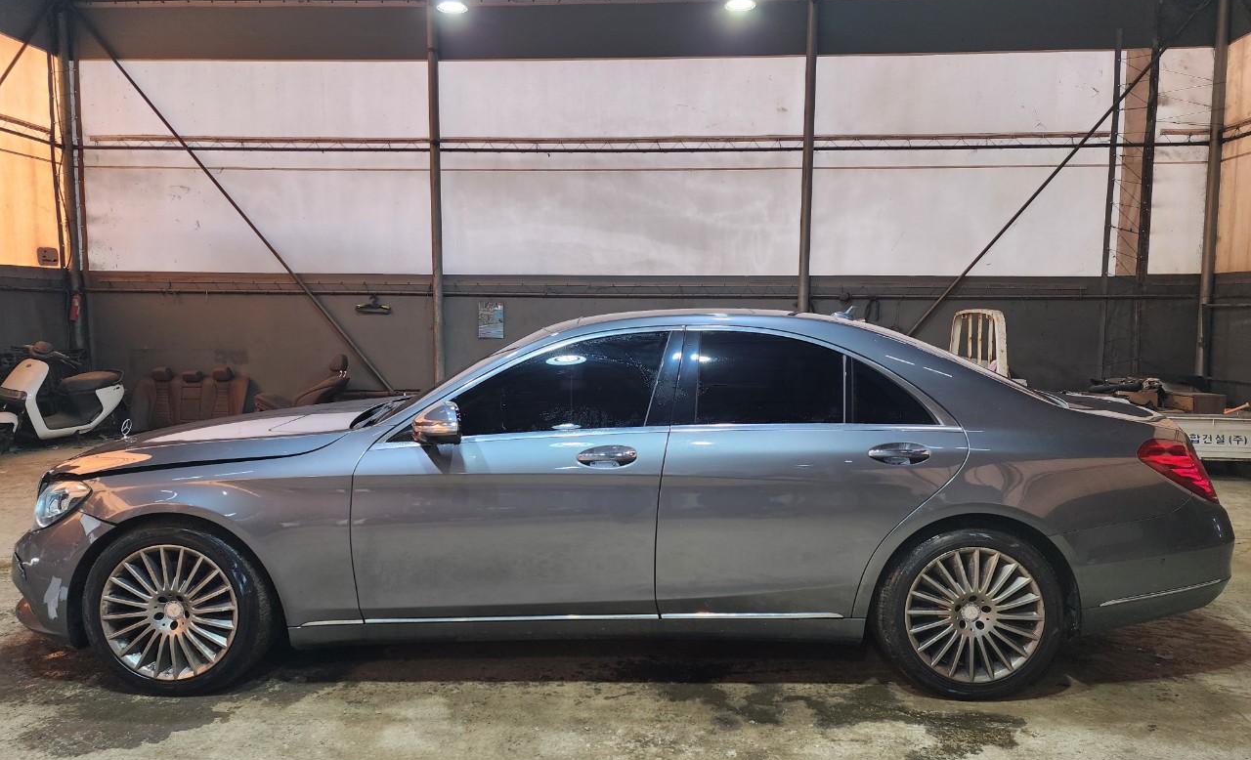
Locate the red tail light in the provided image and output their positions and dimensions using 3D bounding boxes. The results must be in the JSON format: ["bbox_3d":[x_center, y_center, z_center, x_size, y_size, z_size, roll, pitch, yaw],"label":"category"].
[{"bbox_3d":[2.163,0.348,3.322,0.380,0.265,0.340,1,5,8],"label":"red tail light"}]

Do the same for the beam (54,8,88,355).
[{"bbox_3d":[-6.342,-1.809,9.582,0.130,4.853,0.130,1,5,3],"label":"beam"}]

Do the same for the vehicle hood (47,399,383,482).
[{"bbox_3d":[-1.758,0.213,4.021,1.380,0.290,1.600,0,5,1],"label":"vehicle hood"}]

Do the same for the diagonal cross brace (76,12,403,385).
[{"bbox_3d":[-4.234,-1.786,9.403,0.060,6.147,0.060,-39,2,5],"label":"diagonal cross brace"}]

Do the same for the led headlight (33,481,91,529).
[{"bbox_3d":[-2.221,0.522,3.386,0.380,0.210,0.370,0,5,1],"label":"led headlight"}]

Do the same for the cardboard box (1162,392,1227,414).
[{"bbox_3d":[5.376,0.211,7.835,0.295,0.179,0.380,0,5,0],"label":"cardboard box"}]

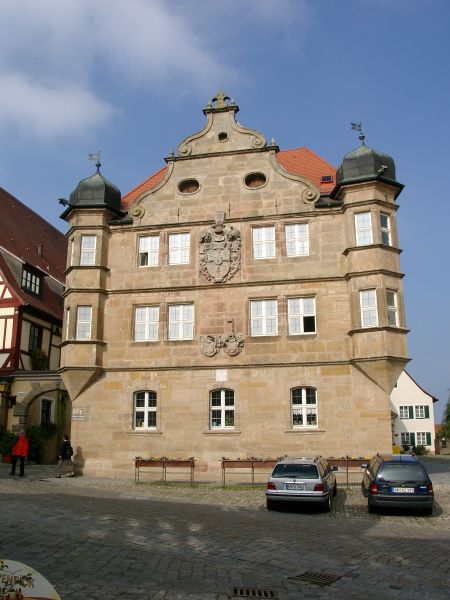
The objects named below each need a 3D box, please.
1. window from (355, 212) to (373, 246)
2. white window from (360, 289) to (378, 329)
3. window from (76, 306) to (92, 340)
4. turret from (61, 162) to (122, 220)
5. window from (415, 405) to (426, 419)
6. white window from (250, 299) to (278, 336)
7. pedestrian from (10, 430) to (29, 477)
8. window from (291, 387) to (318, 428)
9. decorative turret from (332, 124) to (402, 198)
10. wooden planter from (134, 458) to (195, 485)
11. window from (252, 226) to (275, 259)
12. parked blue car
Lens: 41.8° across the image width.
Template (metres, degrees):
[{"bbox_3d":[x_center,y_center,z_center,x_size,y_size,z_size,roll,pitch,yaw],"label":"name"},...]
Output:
[{"bbox_3d":[5.396,-2.743,22.894,0.646,1.337,0.120,-7,-15,25],"label":"window"},{"bbox_3d":[5.575,0.357,22.728,0.630,1.500,0.150,-7,-16,24],"label":"white window"},{"bbox_3d":[-5.834,0.973,24.409,0.626,1.435,0.120,0,-14,-3],"label":"window"},{"bbox_3d":[-5.790,-4.987,26.691,2.850,2.662,2.550,0,-14,-3],"label":"turret"},{"bbox_3d":[19.229,11.054,58.008,0.909,1.257,0.150,-4,-14,15],"label":"window"},{"bbox_3d":[1.530,0.700,22.546,1.070,1.500,0.150,-3,-15,11],"label":"white window"},{"bbox_3d":[-7.831,5.857,22.457,0.500,1.710,0.520,-9,-17,29],"label":"pedestrian"},{"bbox_3d":[3.017,4.081,22.321,0.990,1.548,0.150,-3,-14,11],"label":"window"},{"bbox_3d":[5.639,-5.558,23.649,2.700,3.250,2.750,-3,-15,11],"label":"decorative turret"},{"bbox_3d":[-2.165,6.153,21.229,2.250,0.940,0.400,-3,-15,11],"label":"wooden planter"},{"bbox_3d":[1.655,-2.398,24.881,0.956,1.382,0.150,-3,-15,11],"label":"window"},{"bbox_3d":[5.072,5.372,17.546,1.700,1.480,4.280,-3,-11,11],"label":"parked blue car"}]

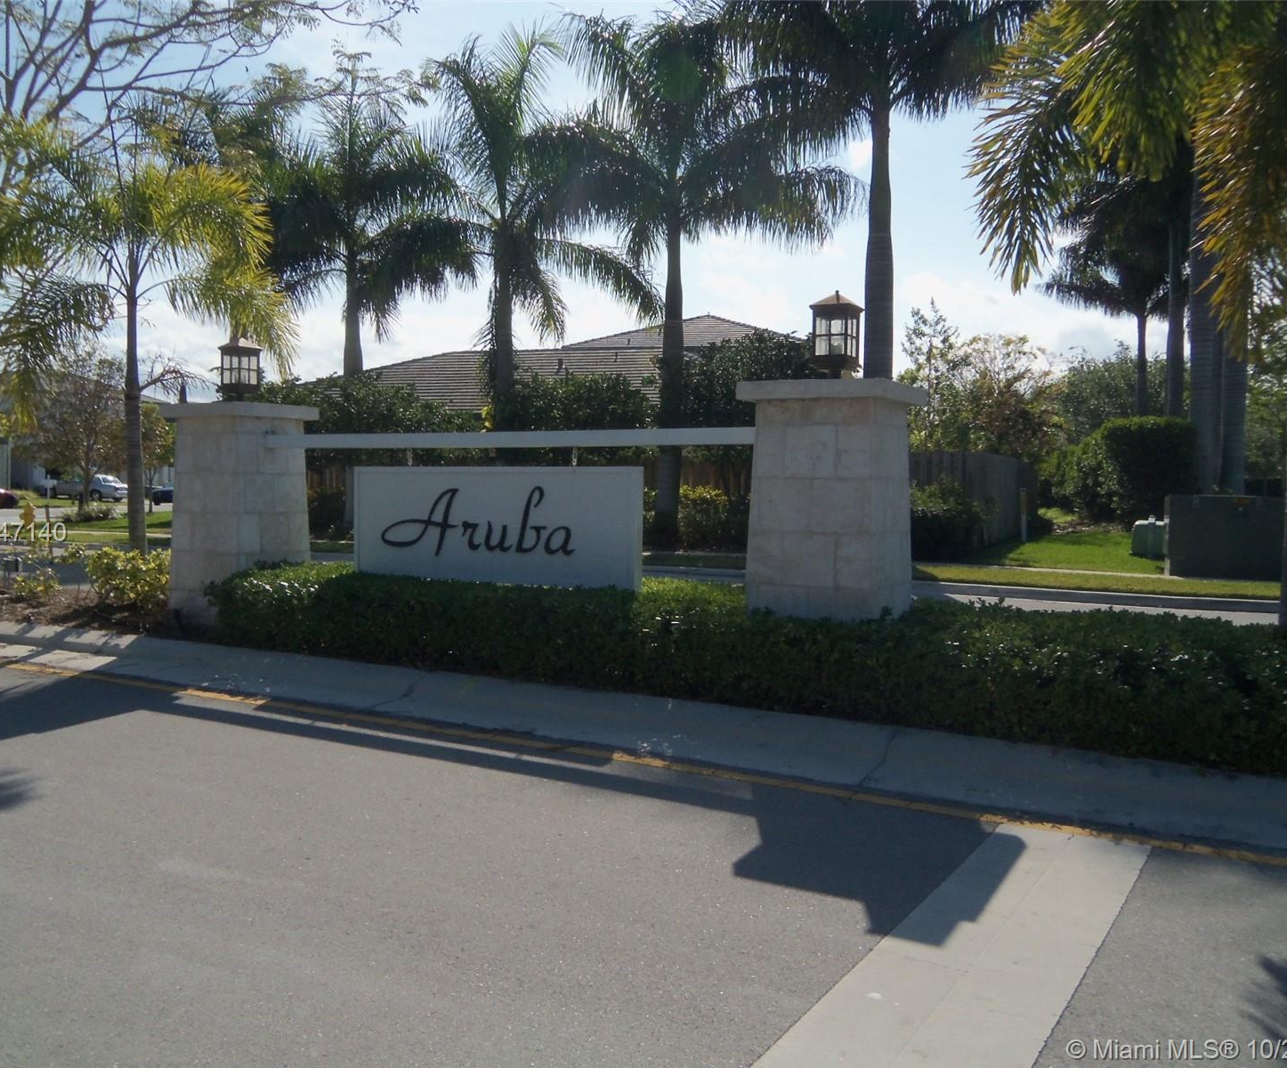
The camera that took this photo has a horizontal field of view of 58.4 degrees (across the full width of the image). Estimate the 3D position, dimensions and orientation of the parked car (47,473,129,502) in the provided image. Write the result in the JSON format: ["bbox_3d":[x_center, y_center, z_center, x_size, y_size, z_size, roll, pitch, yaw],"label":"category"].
[{"bbox_3d":[-30.994,-2.648,64.961,5.100,1.580,1.870,2,3,30],"label":"parked car"}]

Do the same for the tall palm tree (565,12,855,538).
[{"bbox_3d":[1.058,-4.778,21.997,5.900,9.943,5.700,1,3,0],"label":"tall palm tree"}]

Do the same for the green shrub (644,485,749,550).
[{"bbox_3d":[1.125,-0.347,24.008,2.200,1.322,1.300,2,3,30],"label":"green shrub"}]

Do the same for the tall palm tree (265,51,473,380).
[{"bbox_3d":[-6.413,-5.346,25.978,5.100,10.562,5.100,1,3,0],"label":"tall palm tree"}]

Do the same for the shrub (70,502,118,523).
[{"bbox_3d":[-16.449,-0.642,34.512,1.500,0.617,1.200,-1,3,-25],"label":"shrub"}]

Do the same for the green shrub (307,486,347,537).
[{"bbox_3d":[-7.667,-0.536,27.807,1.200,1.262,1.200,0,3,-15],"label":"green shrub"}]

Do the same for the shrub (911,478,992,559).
[{"bbox_3d":[5.581,-0.296,21.206,1.750,1.475,1.400,2,3,30],"label":"shrub"}]

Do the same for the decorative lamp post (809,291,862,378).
[{"bbox_3d":[1.170,-1.192,7.029,0.263,0.578,0.263,2,3,30],"label":"decorative lamp post"}]

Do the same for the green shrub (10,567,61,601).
[{"bbox_3d":[-6.342,0.517,12.037,0.520,0.350,0.450,-1,3,-28],"label":"green shrub"}]

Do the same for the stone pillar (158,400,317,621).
[{"bbox_3d":[-3.377,-0.183,9.696,0.891,1.774,0.891,2,3,30],"label":"stone pillar"}]

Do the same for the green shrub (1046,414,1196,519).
[{"bbox_3d":[14.766,-1.951,35.241,4.300,3.285,2.600,2,3,30],"label":"green shrub"}]

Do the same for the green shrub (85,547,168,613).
[{"bbox_3d":[-5.096,0.448,11.433,0.900,0.620,0.800,-1,3,-24],"label":"green shrub"}]

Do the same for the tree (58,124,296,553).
[{"bbox_3d":[-5.056,-1.859,12.331,2.600,4.986,2.500,-1,3,-22],"label":"tree"}]

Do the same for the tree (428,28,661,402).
[{"bbox_3d":[-2.355,-5.559,26.079,5.200,11.562,5.000,0,3,-5],"label":"tree"}]

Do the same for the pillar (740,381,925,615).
[{"bbox_3d":[1.246,-0.022,7.607,0.950,1.891,0.950,2,3,30],"label":"pillar"}]

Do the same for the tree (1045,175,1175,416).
[{"bbox_3d":[15.402,-5.733,36.262,5.700,10.753,5.700,1,3,0],"label":"tree"}]

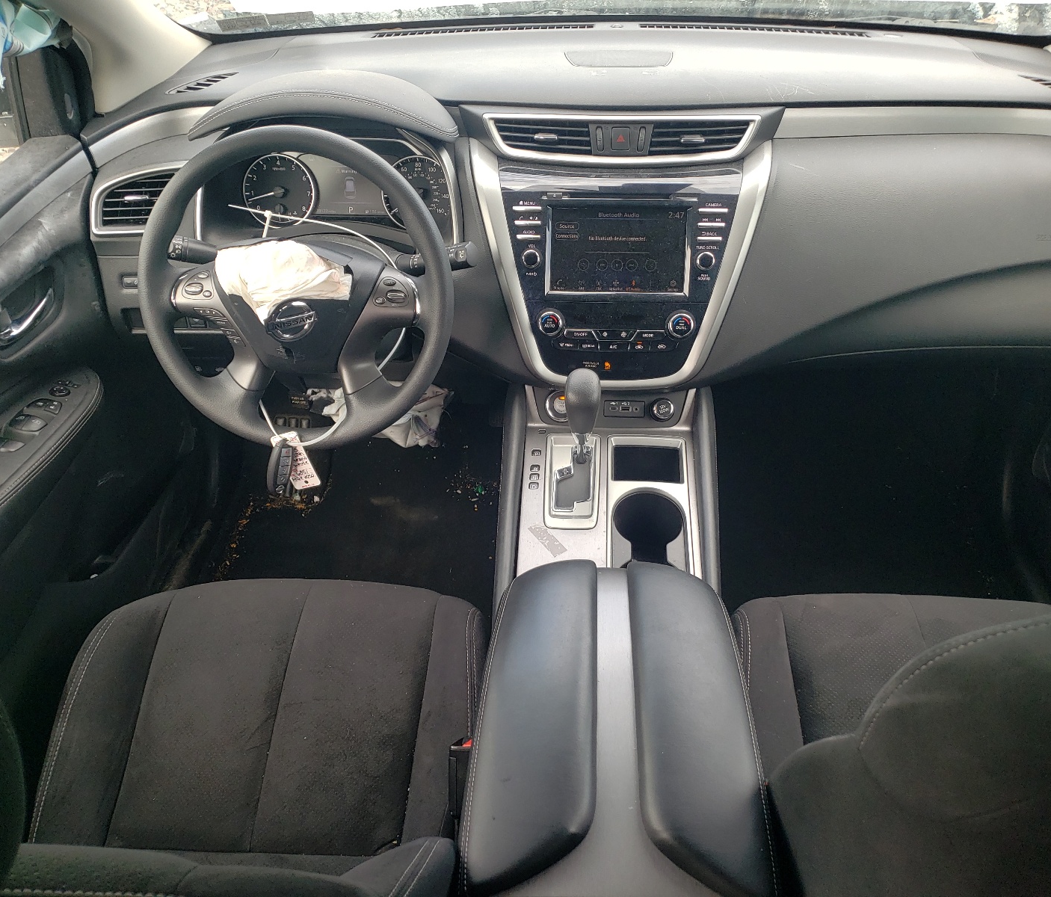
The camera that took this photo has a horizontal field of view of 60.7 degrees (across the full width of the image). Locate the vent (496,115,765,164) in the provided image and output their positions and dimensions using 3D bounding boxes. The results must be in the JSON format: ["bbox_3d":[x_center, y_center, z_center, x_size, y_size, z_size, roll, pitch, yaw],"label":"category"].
[{"bbox_3d":[0.126,-0.401,1.161,0.340,0.063,0.051,2,18,3],"label":"vent"}]

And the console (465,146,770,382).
[{"bbox_3d":[0.123,-0.239,1.188,0.378,0.318,0.091,2,11,3],"label":"console"}]

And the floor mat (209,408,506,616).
[{"bbox_3d":[-0.278,0.112,1.645,0.507,0.051,0.690,2,38,3],"label":"floor mat"}]

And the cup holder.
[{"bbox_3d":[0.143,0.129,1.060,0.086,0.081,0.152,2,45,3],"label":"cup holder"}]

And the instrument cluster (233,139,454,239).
[{"bbox_3d":[-0.254,-0.365,1.269,0.312,0.136,0.081,2,14,3],"label":"instrument cluster"}]

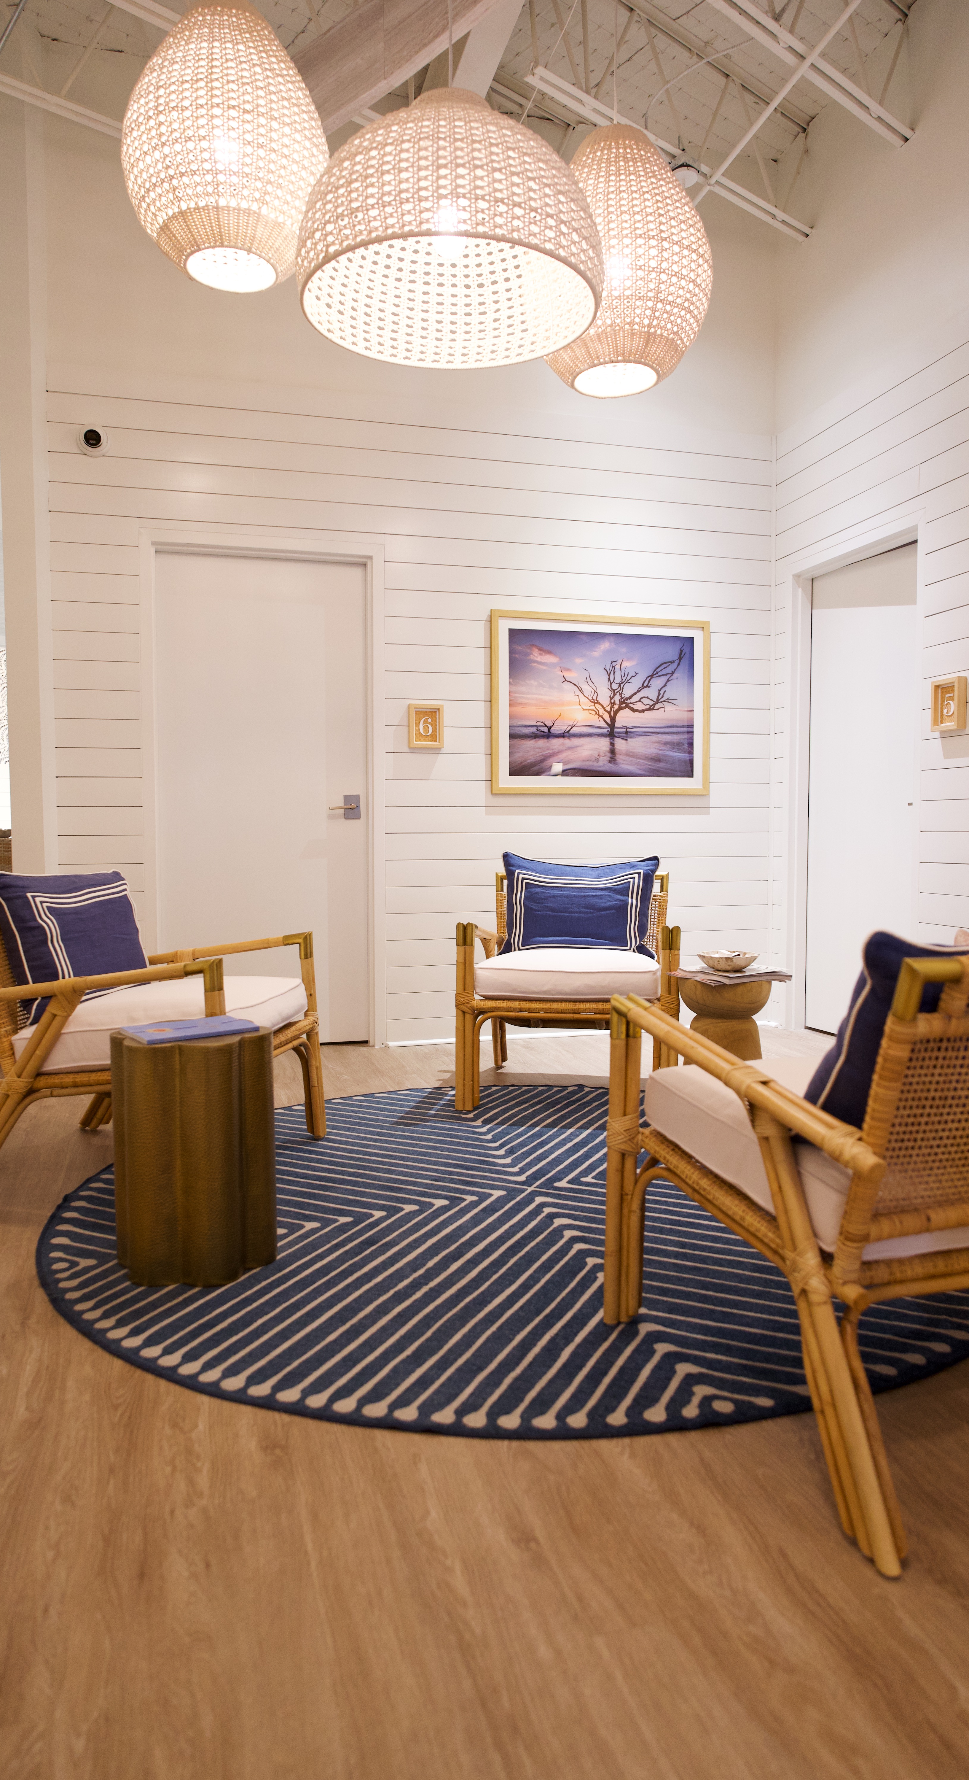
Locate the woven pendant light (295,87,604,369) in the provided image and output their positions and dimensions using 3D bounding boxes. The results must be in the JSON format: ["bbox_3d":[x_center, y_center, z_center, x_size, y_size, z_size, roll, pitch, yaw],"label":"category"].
[{"bbox_3d":[-0.074,-1.482,2.488,0.670,0.419,0.670,-1,3,-15],"label":"woven pendant light"}]

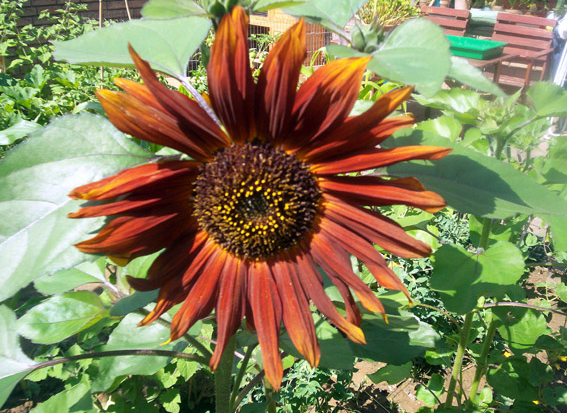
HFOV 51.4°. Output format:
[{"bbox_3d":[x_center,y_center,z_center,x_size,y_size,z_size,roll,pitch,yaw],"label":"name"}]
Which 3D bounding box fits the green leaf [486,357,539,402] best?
[{"bbox_3d":[0.485,0.365,1.250,0.090,0.033,0.095,-17,43,-29],"label":"green leaf"}]

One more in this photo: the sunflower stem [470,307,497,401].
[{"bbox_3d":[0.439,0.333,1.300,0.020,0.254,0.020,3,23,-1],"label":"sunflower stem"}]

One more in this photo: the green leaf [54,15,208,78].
[{"bbox_3d":[-0.113,-0.126,0.460,0.122,0.021,0.076,-2,39,-3],"label":"green leaf"}]

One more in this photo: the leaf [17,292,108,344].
[{"bbox_3d":[-0.206,0.102,0.550,0.085,0.020,0.048,-10,31,-17],"label":"leaf"}]

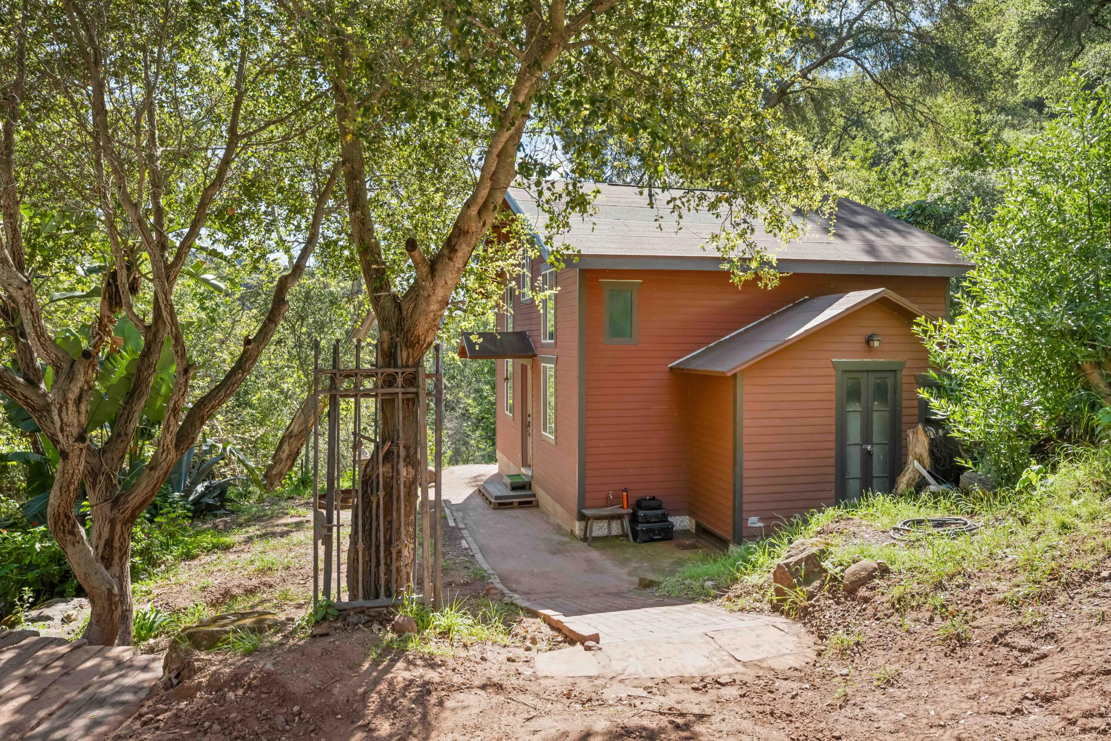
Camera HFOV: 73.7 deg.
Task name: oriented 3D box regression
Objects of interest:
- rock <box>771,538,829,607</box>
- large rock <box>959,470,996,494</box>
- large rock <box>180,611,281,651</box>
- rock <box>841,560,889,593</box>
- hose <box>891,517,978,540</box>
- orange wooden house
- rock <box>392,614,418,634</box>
[{"bbox_3d":[1.881,1.544,5.700,0.400,0.420,0.400,0,2,-15],"label":"rock"},{"bbox_3d":[5.029,1.341,8.800,0.400,0.280,0.330,0,2,0],"label":"large rock"},{"bbox_3d":[-2.135,1.700,4.850,0.640,0.180,0.330,-1,2,-22],"label":"large rock"},{"bbox_3d":[2.403,1.604,5.750,0.360,0.200,0.240,-1,2,-20],"label":"rock"},{"bbox_3d":[3.411,1.419,6.650,0.720,0.080,0.660,0,2,0],"label":"hose"},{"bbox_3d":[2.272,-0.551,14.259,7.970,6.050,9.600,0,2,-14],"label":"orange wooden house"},{"bbox_3d":[-1.010,1.700,4.950,0.170,0.120,0.150,0,2,0],"label":"rock"}]

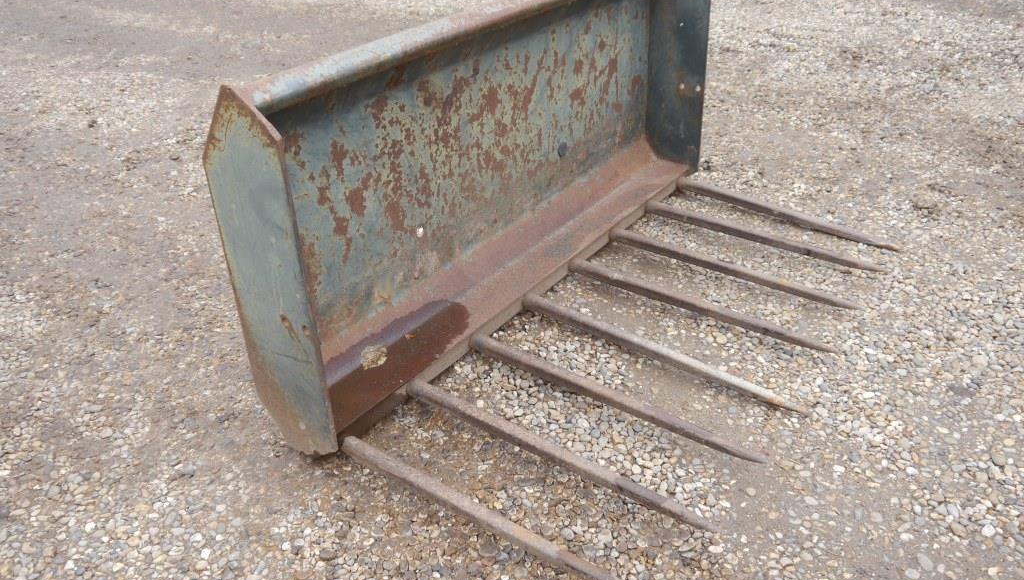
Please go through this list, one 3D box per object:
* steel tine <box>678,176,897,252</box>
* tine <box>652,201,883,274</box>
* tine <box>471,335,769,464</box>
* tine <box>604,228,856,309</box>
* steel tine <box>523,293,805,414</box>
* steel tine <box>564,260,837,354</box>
[{"bbox_3d":[0.859,-0.237,2.637,0.725,0.039,0.035,23,39,30],"label":"steel tine"},{"bbox_3d":[0.736,-0.156,2.478,0.733,0.039,0.035,19,37,31],"label":"tine"},{"bbox_3d":[0.209,0.239,1.860,0.749,0.039,0.035,19,37,31],"label":"tine"},{"bbox_3d":[0.604,-0.058,2.324,0.740,0.039,0.035,20,37,31],"label":"tine"},{"bbox_3d":[0.339,0.150,2.014,0.758,0.039,0.035,21,38,30],"label":"steel tine"},{"bbox_3d":[0.473,0.039,2.169,0.746,0.039,0.035,20,37,31],"label":"steel tine"}]

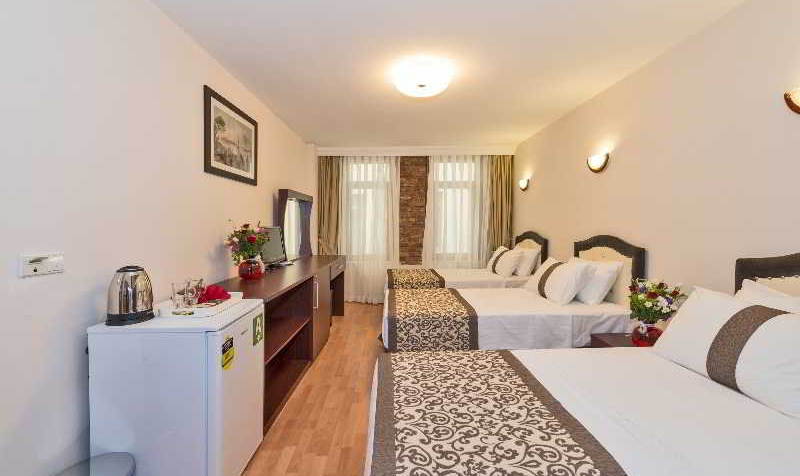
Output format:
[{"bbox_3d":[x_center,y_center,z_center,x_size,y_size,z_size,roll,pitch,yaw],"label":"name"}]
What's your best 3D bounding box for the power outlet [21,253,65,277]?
[{"bbox_3d":[-1.380,0.099,1.200,0.022,0.082,0.145,0,2,0],"label":"power outlet"}]

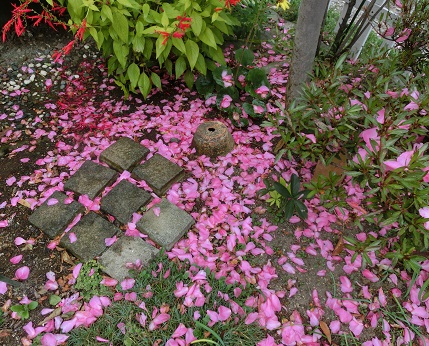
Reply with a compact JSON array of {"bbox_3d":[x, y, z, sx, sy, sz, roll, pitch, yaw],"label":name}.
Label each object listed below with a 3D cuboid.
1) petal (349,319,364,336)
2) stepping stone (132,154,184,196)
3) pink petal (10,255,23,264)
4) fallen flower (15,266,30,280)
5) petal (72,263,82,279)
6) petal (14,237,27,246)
[{"bbox_3d":[0.454,0.494,1.069,0.046,0.018,0.054,0,48,1],"label":"petal"},{"bbox_3d":[-0.254,0.009,1.523,0.160,0.045,0.160,28,54,24],"label":"stepping stone"},{"bbox_3d":[-0.743,0.325,1.247,0.043,0.012,0.033,-15,49,-12],"label":"pink petal"},{"bbox_3d":[-0.696,0.361,1.208,0.046,0.020,0.047,-2,48,-1],"label":"fallen flower"},{"bbox_3d":[-0.504,0.357,1.212,0.027,0.014,0.058,2,48,3],"label":"petal"},{"bbox_3d":[-0.762,0.267,1.301,0.046,0.012,0.031,30,54,25],"label":"petal"}]

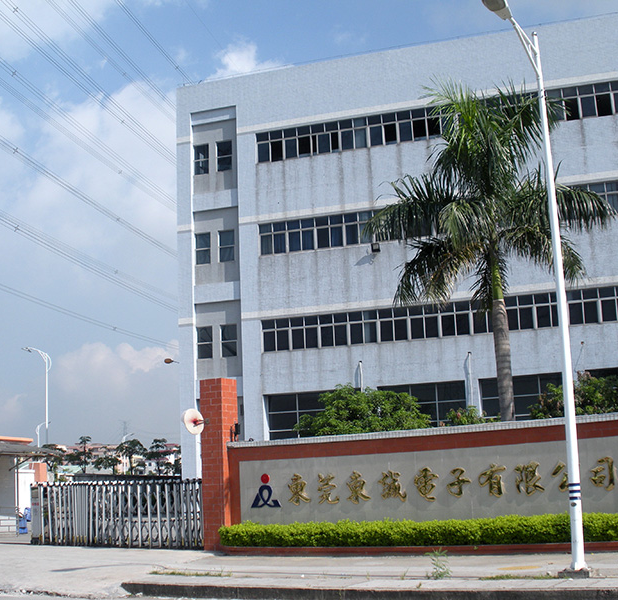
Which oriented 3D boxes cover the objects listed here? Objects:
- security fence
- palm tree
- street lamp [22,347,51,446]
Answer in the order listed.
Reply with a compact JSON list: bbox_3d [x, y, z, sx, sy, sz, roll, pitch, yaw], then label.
[{"bbox_3d":[-5.216,5.906,27.699,6.800,1.700,0.500,-10,-13,35],"label":"security fence"},{"bbox_3d":[5.061,-0.026,27.953,6.400,12.630,6.400,-9,-12,30],"label":"palm tree"},{"bbox_3d":[-15.184,7.599,56.689,1.650,10.130,0.300,-2,-11,0],"label":"street lamp"}]

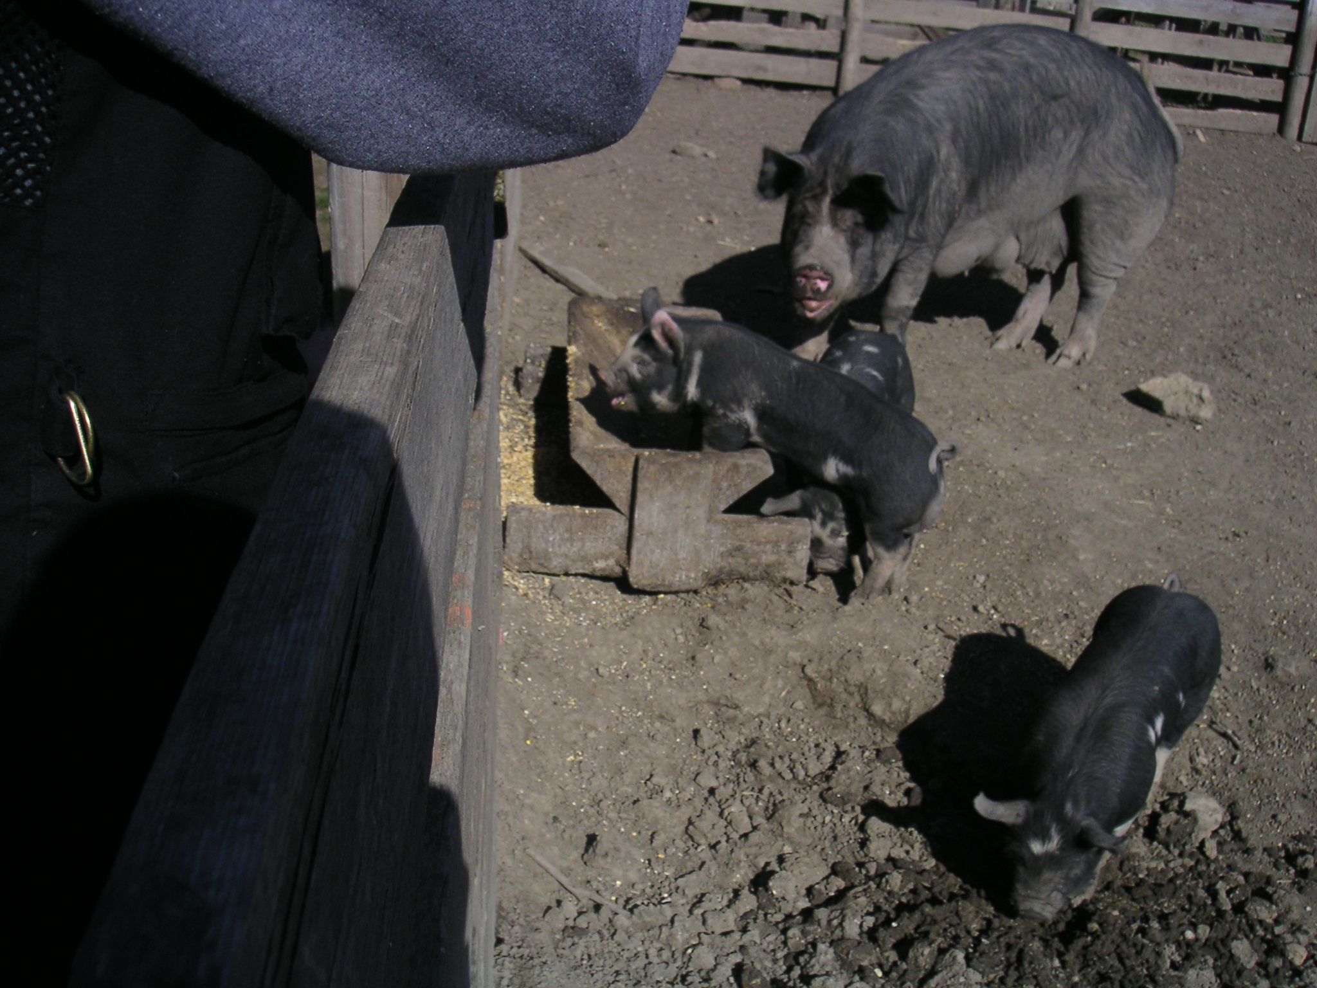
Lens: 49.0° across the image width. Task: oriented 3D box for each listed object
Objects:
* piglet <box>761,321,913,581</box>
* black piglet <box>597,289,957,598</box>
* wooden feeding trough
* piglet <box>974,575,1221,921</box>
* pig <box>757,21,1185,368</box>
[{"bbox_3d":[0.410,-0.084,3.068,0.200,0.310,0.630,8,25,11],"label":"piglet"},{"bbox_3d":[0.216,-0.111,2.847,0.660,0.360,0.200,23,27,6],"label":"black piglet"},{"bbox_3d":[-0.011,-0.160,3.220,0.590,0.285,1.080,2,24,-3],"label":"wooden feeding trough"},{"bbox_3d":[0.671,0.362,2.132,0.200,0.295,0.540,16,27,27],"label":"piglet"},{"bbox_3d":[0.875,-0.780,3.971,1.380,0.880,0.480,-12,28,-30],"label":"pig"}]

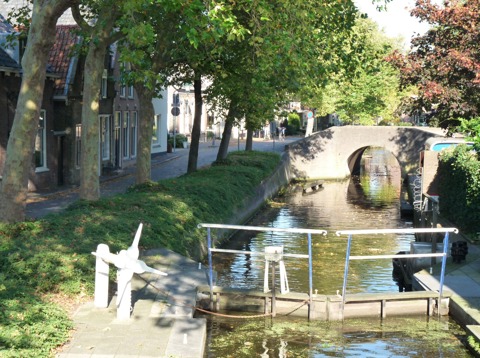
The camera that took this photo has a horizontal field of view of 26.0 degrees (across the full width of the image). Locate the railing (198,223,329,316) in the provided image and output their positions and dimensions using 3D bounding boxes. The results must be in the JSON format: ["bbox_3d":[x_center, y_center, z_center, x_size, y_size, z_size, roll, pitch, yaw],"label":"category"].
[{"bbox_3d":[0.364,1.538,17.379,2.220,1.430,0.120,2,4,22],"label":"railing"}]

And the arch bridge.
[{"bbox_3d":[6.788,-1.311,54.023,8.400,2.750,4.500,1,4,9],"label":"arch bridge"}]

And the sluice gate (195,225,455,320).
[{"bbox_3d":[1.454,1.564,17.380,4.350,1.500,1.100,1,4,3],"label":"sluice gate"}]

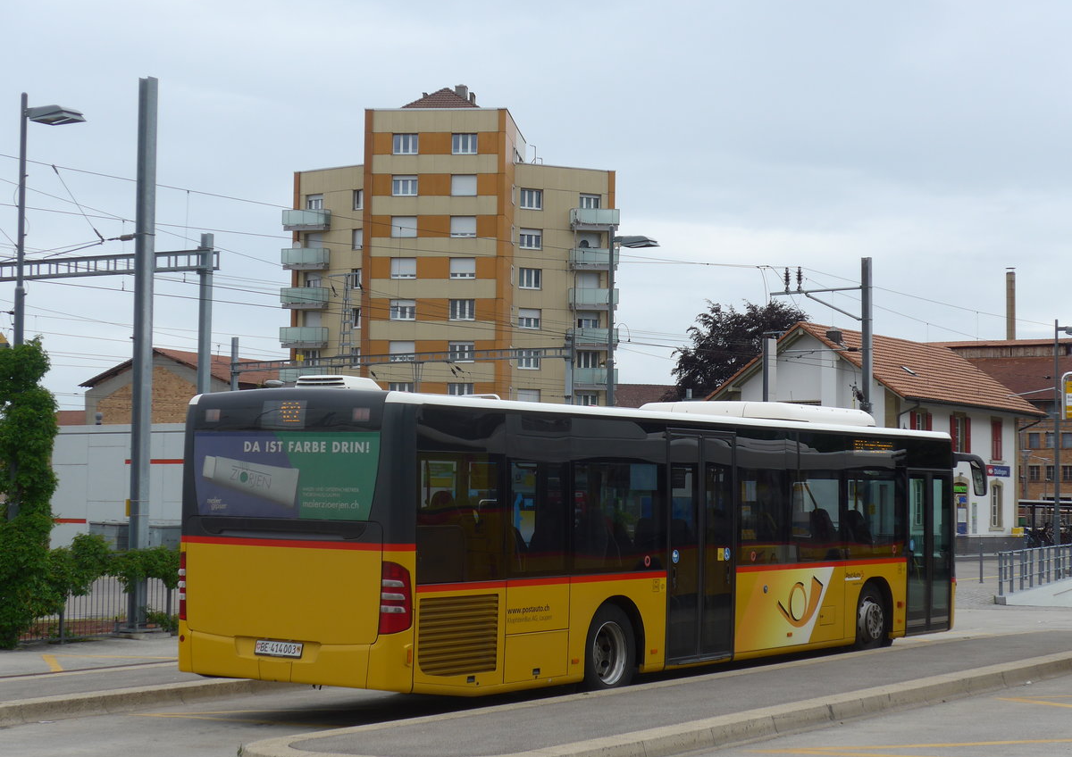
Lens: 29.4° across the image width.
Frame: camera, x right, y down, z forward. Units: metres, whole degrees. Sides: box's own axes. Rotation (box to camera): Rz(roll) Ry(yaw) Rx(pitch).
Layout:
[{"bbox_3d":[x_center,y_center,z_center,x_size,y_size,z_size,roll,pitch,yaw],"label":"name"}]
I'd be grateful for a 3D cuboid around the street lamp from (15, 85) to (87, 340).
[{"bbox_3d":[-6.205,-0.119,25.763,0.970,6.950,0.420,-1,-4,31],"label":"street lamp"}]

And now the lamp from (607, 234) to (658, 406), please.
[{"bbox_3d":[1.778,0.626,37.661,0.970,6.950,0.420,-1,-4,31],"label":"lamp"}]

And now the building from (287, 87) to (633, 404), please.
[{"bbox_3d":[-6.041,-5.128,143.786,23.400,30.200,18.000,0,-3,3],"label":"building"}]

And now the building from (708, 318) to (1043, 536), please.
[{"bbox_3d":[16.845,2.828,100.858,10.900,9.930,17.300,-2,-4,34],"label":"building"}]

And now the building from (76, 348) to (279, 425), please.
[{"bbox_3d":[-21.233,4.224,144.329,12.000,11.300,21.000,-1,-3,23],"label":"building"}]

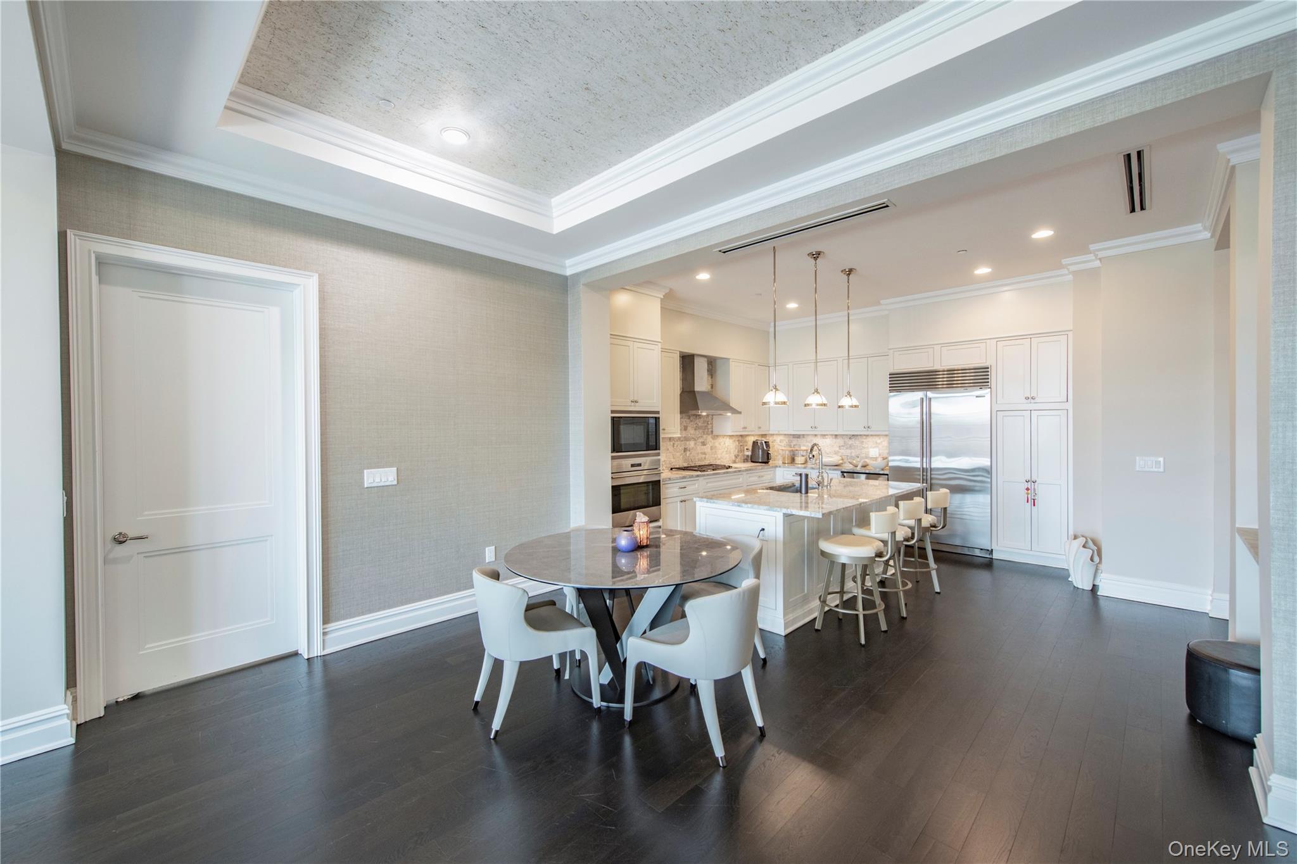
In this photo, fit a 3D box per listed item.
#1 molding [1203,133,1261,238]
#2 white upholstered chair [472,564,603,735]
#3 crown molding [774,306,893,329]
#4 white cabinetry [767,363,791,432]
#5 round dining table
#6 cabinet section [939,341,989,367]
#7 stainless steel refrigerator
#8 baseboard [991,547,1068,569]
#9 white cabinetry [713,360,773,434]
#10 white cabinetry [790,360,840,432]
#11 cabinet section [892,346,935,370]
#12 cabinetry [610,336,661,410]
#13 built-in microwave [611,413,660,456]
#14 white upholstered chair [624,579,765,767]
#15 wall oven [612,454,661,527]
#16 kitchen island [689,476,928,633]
[{"bbox_3d":[3.804,-1.559,3.331,0.160,0.110,1.660,1,1,44],"label":"molding"},{"bbox_3d":[-0.618,1.089,2.687,0.570,0.760,0.560,-1,1,-35],"label":"white upholstered chair"},{"bbox_3d":[2.551,-1.612,7.198,1.880,0.110,0.110,1,1,44],"label":"crown molding"},{"bbox_3d":[2.145,-0.507,7.919,0.360,1.040,0.350,0,1,44],"label":"white cabinetry"},{"bbox_3d":[-0.138,1.087,3.014,1.378,0.760,1.378,0,1,0],"label":"round dining table"},{"bbox_3d":[3.807,-0.890,5.992,0.492,0.257,0.560,0,1,43],"label":"cabinet section"},{"bbox_3d":[3.625,0.323,6.202,1.075,2.130,0.650,1,1,44],"label":"stainless steel refrigerator"},{"bbox_3d":[4.085,1.343,5.398,0.650,0.134,0.020,0,1,44],"label":"baseboard"},{"bbox_3d":[1.430,-0.498,7.665,0.320,1.080,1.070,1,1,44],"label":"white cabinetry"},{"bbox_3d":[2.541,-0.524,7.529,0.770,1.030,0.330,1,1,44],"label":"white cabinetry"},{"bbox_3d":[3.425,-0.894,6.353,0.486,0.253,0.560,0,1,43],"label":"cabinet section"},{"bbox_3d":[-0.364,-0.630,5.652,0.600,0.760,0.830,0,1,44],"label":"cabinetry"},{"bbox_3d":[-0.303,0.025,5.606,0.480,0.450,0.755,0,1,44],"label":"built-in microwave"},{"bbox_3d":[0.257,1.088,2.494,0.560,0.760,0.575,-1,1,-44],"label":"white upholstered chair"},{"bbox_3d":[-0.317,0.640,5.618,0.610,0.725,0.760,0,1,44],"label":"wall oven"},{"bbox_3d":[1.513,0.979,4.473,1.120,0.915,2.200,0,1,44],"label":"kitchen island"}]

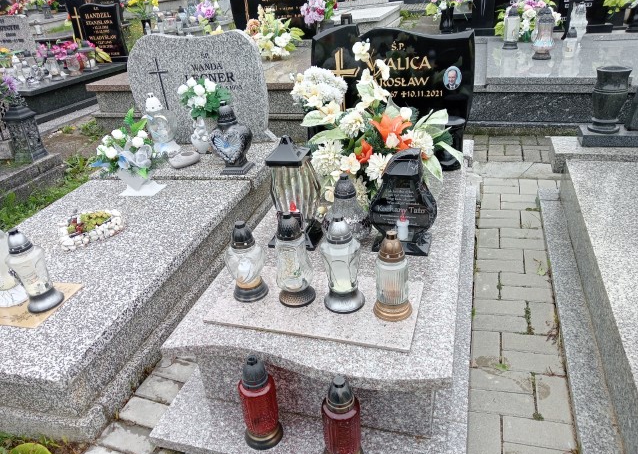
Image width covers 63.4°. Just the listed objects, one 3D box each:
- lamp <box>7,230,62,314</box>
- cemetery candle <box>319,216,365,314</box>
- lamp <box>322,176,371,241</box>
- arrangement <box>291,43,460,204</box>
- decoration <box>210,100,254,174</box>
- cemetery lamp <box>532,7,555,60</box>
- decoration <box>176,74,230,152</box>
[{"bbox_3d":[-0.990,0.139,1.780,0.124,0.288,0.124,1,28,17],"label":"lamp"},{"bbox_3d":[0.071,0.110,1.618,0.135,0.299,0.135,-5,28,2],"label":"cemetery candle"},{"bbox_3d":[0.106,-0.082,1.900,0.169,0.239,0.169,4,29,16],"label":"lamp"},{"bbox_3d":[0.254,-0.441,2.295,0.680,0.640,0.450,3,29,17],"label":"arrangement"},{"bbox_3d":[-0.459,-0.479,2.739,0.222,0.370,0.155,3,29,17],"label":"decoration"},{"bbox_3d":[1.656,-1.425,3.795,0.165,0.338,0.165,3,29,17],"label":"cemetery lamp"},{"bbox_3d":[-0.726,-0.681,3.147,0.282,0.444,0.235,1,28,17],"label":"decoration"}]

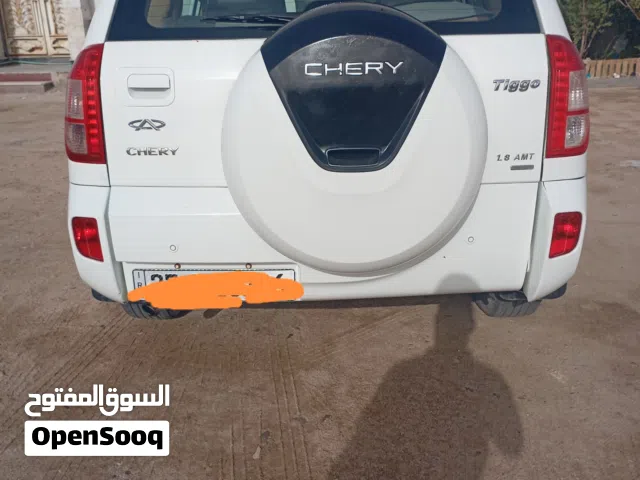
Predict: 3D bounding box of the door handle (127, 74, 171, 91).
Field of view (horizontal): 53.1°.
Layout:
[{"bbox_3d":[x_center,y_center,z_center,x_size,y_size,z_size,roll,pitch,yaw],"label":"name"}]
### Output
[{"bbox_3d":[-0.519,-0.479,1.945,0.130,0.051,0.035,0,20,2],"label":"door handle"}]

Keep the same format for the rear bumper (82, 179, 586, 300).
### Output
[{"bbox_3d":[0.012,-0.013,2.168,1.740,0.400,0.380,0,20,2],"label":"rear bumper"}]

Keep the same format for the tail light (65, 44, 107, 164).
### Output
[{"bbox_3d":[-0.759,-0.442,2.064,0.190,0.370,0.220,0,20,2],"label":"tail light"}]

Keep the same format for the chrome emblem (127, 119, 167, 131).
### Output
[{"bbox_3d":[-0.533,-0.356,1.979,0.117,0.037,0.010,0,20,2],"label":"chrome emblem"}]

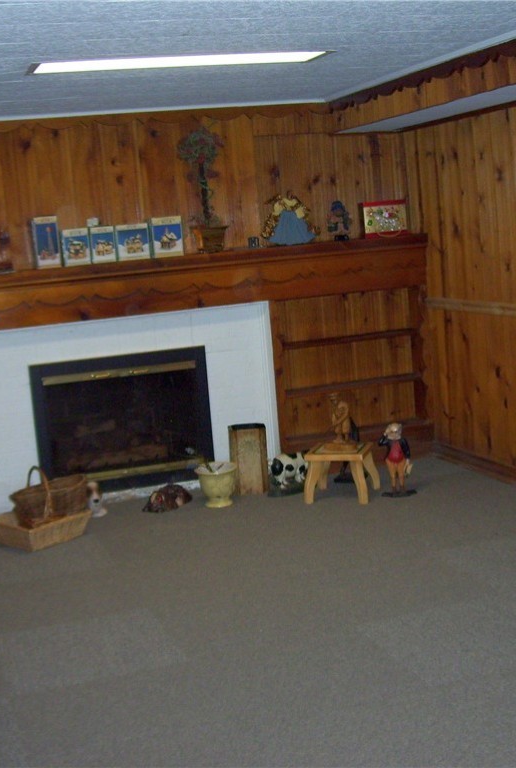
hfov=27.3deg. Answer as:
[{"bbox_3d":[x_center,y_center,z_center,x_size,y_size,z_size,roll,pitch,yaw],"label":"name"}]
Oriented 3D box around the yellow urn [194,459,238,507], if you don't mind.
[{"bbox_3d":[-0.214,0.532,5.520,0.215,0.205,0.215,-5,8,1],"label":"yellow urn"}]

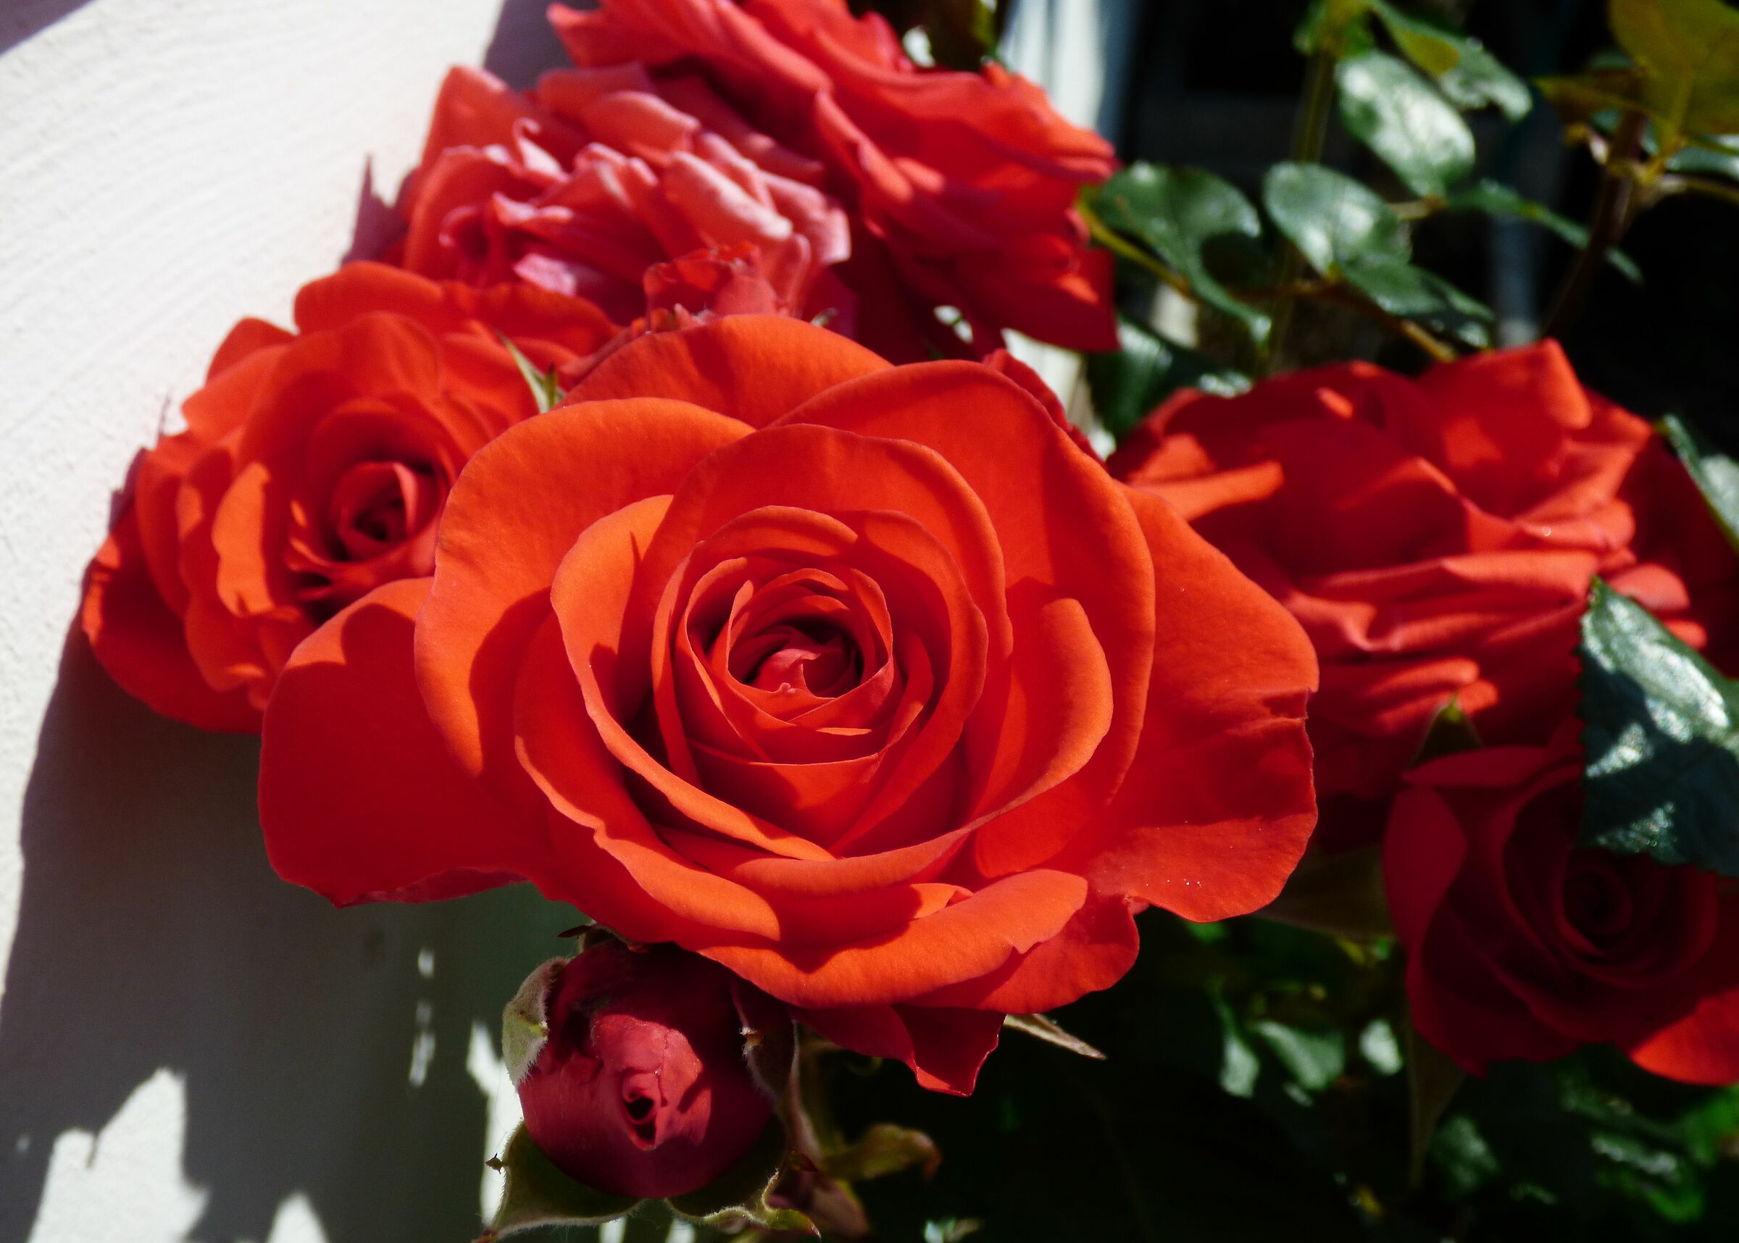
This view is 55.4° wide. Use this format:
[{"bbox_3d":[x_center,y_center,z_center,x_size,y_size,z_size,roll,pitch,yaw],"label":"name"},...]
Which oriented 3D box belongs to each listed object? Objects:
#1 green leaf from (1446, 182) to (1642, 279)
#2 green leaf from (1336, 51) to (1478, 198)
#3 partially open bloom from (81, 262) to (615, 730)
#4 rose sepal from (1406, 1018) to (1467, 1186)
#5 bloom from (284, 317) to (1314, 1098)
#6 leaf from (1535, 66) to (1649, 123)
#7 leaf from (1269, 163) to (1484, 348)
[{"bbox_3d":[0.144,-0.084,0.355,0.040,0.007,0.025,31,32,30],"label":"green leaf"},{"bbox_3d":[0.136,-0.127,0.420,0.027,0.007,0.046,-27,71,-17],"label":"green leaf"},{"bbox_3d":[-0.086,-0.020,0.272,0.087,0.077,0.055,-3,-2,-17],"label":"partially open bloom"},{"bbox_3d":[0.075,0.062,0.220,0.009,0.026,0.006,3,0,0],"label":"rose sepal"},{"bbox_3d":[-0.009,0.009,0.175,0.108,0.048,0.082,0,62,2],"label":"bloom"},{"bbox_3d":[0.152,-0.111,0.347,0.031,0.006,0.020,-2,34,-29],"label":"leaf"},{"bbox_3d":[0.104,-0.075,0.340,0.048,0.012,0.029,36,51,12],"label":"leaf"}]

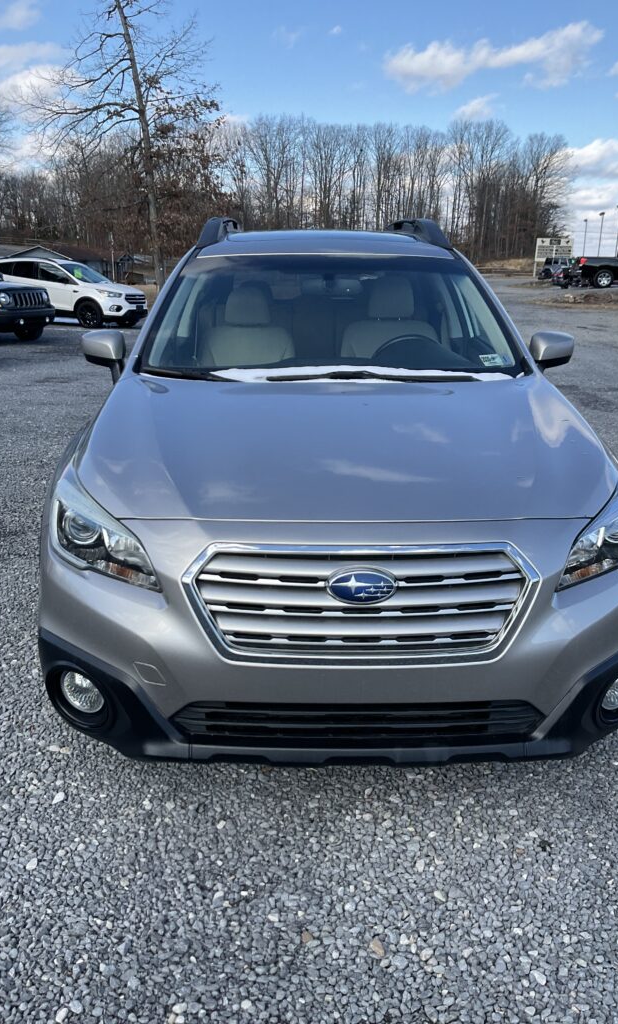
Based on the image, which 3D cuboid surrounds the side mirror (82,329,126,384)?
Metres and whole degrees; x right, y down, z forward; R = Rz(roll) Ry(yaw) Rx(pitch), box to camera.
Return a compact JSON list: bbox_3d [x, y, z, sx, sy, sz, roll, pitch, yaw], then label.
[{"bbox_3d":[-0.840,-0.648,3.548,0.195,0.215,0.150,0,18,-2],"label":"side mirror"}]

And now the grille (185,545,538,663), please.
[{"bbox_3d":[0.126,0.211,2.094,0.880,0.300,0.120,0,18,-2],"label":"grille"}]

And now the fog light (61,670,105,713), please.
[{"bbox_3d":[-0.605,0.478,2.323,0.110,0.115,0.080,0,18,-2],"label":"fog light"}]

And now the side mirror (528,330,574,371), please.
[{"bbox_3d":[1.019,-0.657,3.606,0.195,0.205,0.150,0,18,-2],"label":"side mirror"}]

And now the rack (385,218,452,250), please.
[{"bbox_3d":[0.591,-1.532,4.762,0.130,0.150,1.950,0,18,-2],"label":"rack"}]

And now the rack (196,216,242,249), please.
[{"bbox_3d":[-0.498,-1.532,4.727,0.130,0.150,1.950,0,18,-2],"label":"rack"}]

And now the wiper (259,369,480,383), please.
[{"bbox_3d":[0.233,-0.499,3.147,0.790,0.055,0.100,0,18,-2],"label":"wiper"}]

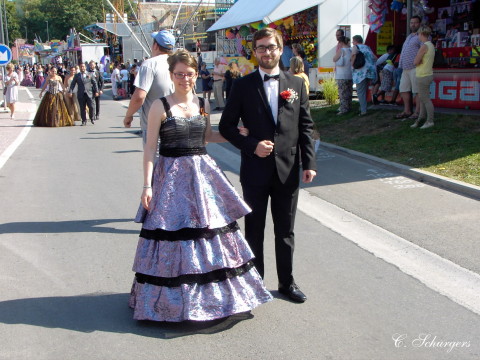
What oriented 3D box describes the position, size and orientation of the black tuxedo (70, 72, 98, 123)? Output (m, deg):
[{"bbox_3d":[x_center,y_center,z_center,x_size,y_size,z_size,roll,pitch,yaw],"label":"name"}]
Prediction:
[{"bbox_3d":[-4.528,-2.393,21.000,0.780,1.500,0.480,-3,9,-12],"label":"black tuxedo"}]

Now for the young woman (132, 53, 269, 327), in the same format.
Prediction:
[{"bbox_3d":[-0.259,0.001,4.720,0.980,1.690,0.920,-2,9,-7],"label":"young woman"}]

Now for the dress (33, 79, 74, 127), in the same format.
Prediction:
[{"bbox_3d":[-5.377,-2.277,20.823,1.160,1.360,1.050,-3,9,-12],"label":"dress"}]

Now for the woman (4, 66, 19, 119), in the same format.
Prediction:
[{"bbox_3d":[-6.867,-2.660,21.700,0.470,1.640,0.380,-3,9,-14],"label":"woman"}]

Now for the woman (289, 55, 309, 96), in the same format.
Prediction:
[{"bbox_3d":[0.858,-0.955,10.400,0.500,1.620,0.380,-1,9,3],"label":"woman"}]

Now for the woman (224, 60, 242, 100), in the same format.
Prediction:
[{"bbox_3d":[-0.203,-2.856,22.500,0.520,1.630,0.380,-3,9,-14],"label":"woman"}]

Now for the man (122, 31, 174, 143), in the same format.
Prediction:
[{"bbox_3d":[-0.847,-0.484,6.900,0.640,1.860,0.550,-6,10,-30],"label":"man"}]

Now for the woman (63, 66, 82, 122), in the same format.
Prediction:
[{"bbox_3d":[-5.080,-2.665,22.200,0.850,1.620,0.800,-3,9,-12],"label":"woman"}]

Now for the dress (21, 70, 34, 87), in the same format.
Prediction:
[{"bbox_3d":[-16.208,-7.720,55.000,1.030,1.250,0.850,-3,9,-12],"label":"dress"}]

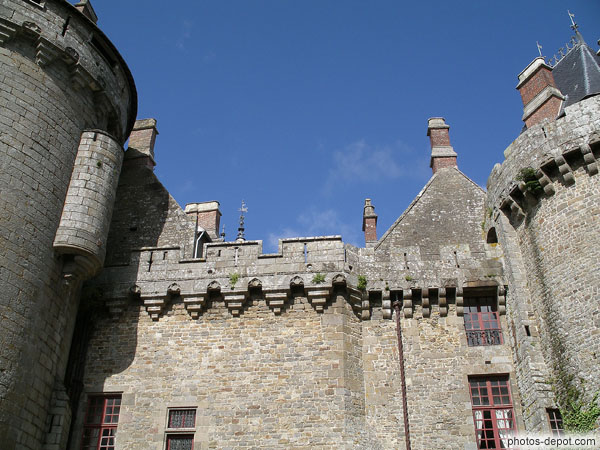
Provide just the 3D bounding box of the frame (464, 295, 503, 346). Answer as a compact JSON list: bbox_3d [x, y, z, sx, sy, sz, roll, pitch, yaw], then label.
[{"bbox_3d":[5.917,3.099,20.853,1.098,1.758,0.150,-3,-32,7],"label":"frame"}]

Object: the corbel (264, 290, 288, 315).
[{"bbox_3d":[-0.714,2.518,20.770,0.767,0.613,0.550,-3,-32,7],"label":"corbel"}]

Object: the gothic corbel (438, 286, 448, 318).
[{"bbox_3d":[5.790,3.113,25.908,0.311,1.106,0.420,-3,-29,6],"label":"gothic corbel"}]

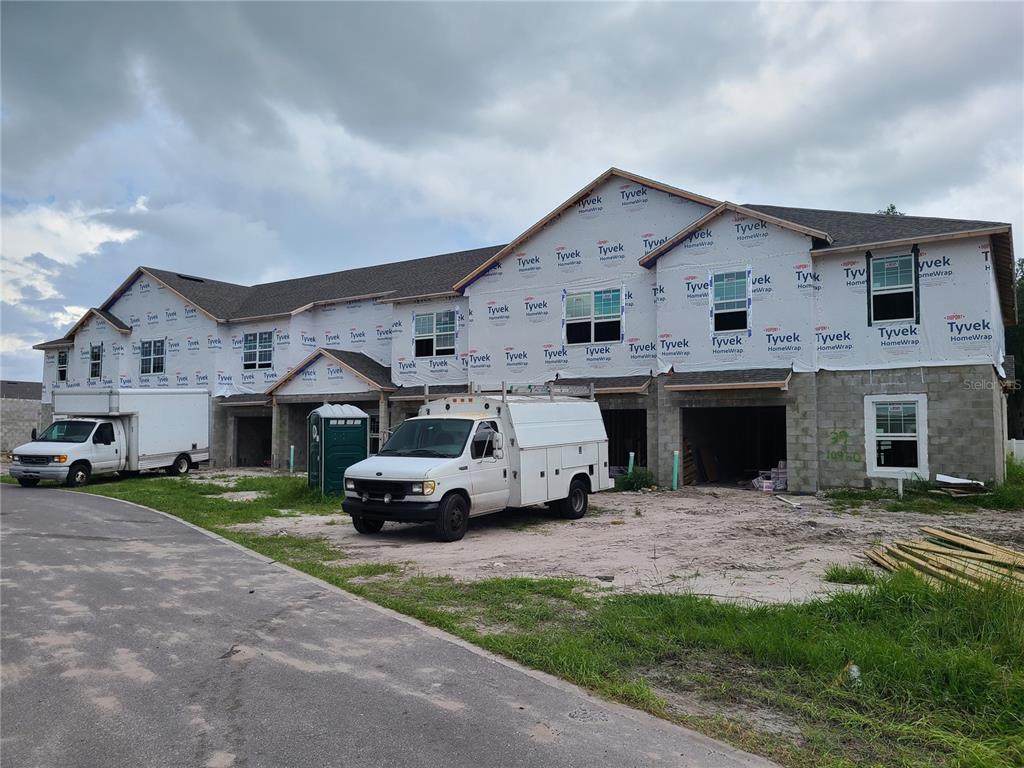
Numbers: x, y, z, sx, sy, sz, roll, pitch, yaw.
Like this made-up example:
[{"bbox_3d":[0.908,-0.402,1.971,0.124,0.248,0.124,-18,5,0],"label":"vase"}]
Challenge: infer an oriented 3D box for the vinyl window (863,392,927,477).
[{"bbox_3d":[9.108,1.244,18.222,1.277,1.970,0.130,-2,-3,35],"label":"vinyl window"}]

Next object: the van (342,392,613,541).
[{"bbox_3d":[-0.491,1.339,14.281,2.360,2.360,5.730,-2,-2,35],"label":"van"}]

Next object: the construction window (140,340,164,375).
[{"bbox_3d":[-17.055,-1.265,36.480,2.005,1.610,0.120,-2,-3,35],"label":"construction window"}]

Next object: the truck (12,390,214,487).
[{"bbox_3d":[-13.046,1.622,25.329,2.440,2.920,6.160,-1,-1,18],"label":"truck"}]

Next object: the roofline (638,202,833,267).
[{"bbox_3d":[5.817,-3.967,20.242,5.061,1.431,0.700,-2,-3,35],"label":"roofline"}]

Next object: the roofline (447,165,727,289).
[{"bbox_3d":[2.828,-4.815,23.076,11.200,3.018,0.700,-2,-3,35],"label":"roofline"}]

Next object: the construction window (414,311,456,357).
[{"bbox_3d":[-2.753,-1.788,27.529,1.943,1.602,0.120,-2,-3,35],"label":"construction window"}]

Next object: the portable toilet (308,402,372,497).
[{"bbox_3d":[-4.442,1.698,19.792,1.200,2.300,1.120,1,-3,-32],"label":"portable toilet"}]

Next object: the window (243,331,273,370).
[{"bbox_3d":[-10.982,-1.424,33.201,1.911,1.575,0.120,-2,-3,35],"label":"window"}]

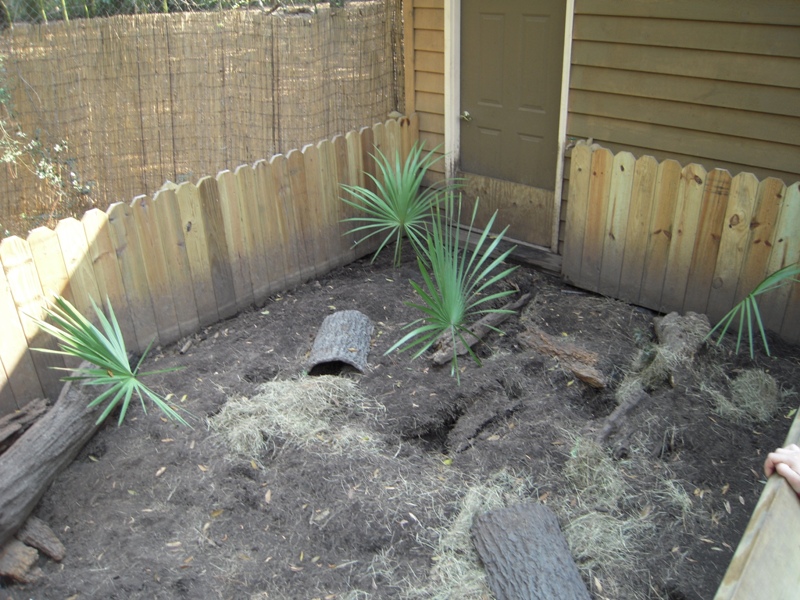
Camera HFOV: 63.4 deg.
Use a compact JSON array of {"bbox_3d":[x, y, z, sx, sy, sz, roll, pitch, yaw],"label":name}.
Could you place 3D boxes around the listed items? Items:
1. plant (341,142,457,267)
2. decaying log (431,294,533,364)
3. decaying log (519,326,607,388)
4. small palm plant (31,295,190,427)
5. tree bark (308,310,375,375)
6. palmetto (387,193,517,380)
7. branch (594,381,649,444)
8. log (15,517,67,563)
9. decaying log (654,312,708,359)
[{"bbox_3d":[-0.011,-0.713,4.780,0.830,0.900,0.500,-3,29,0],"label":"plant"},{"bbox_3d":[0.557,0.153,4.089,0.170,0.130,0.879,23,38,39],"label":"decaying log"},{"bbox_3d":[0.932,0.311,3.781,0.190,0.120,0.500,-22,34,-31],"label":"decaying log"},{"bbox_3d":[-1.543,0.317,3.450,0.750,0.560,0.480,-17,32,-24],"label":"small palm plant"},{"bbox_3d":[-0.338,0.256,3.967,0.330,0.130,0.495,1,29,6],"label":"tree bark"},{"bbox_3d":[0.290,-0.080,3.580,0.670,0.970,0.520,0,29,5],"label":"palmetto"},{"bbox_3d":[1.153,0.575,3.334,0.090,0.090,0.476,22,37,38],"label":"branch"},{"bbox_3d":[-1.536,1.029,2.773,0.256,0.075,0.090,16,34,30],"label":"log"},{"bbox_3d":[1.679,0.209,3.837,0.250,0.180,0.317,19,35,34],"label":"decaying log"}]

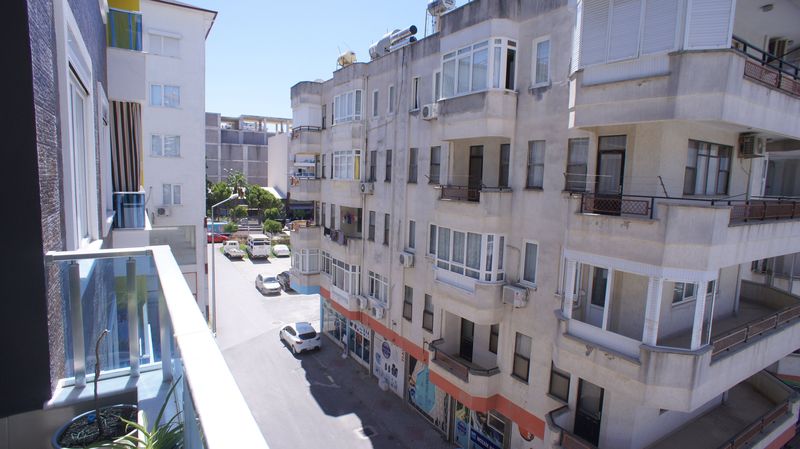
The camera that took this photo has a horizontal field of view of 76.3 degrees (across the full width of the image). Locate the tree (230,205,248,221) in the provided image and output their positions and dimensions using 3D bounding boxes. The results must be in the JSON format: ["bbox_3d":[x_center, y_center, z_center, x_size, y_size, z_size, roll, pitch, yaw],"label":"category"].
[{"bbox_3d":[-26.813,-1.754,85.000,2.800,2.900,2.800,-2,8,-30],"label":"tree"}]

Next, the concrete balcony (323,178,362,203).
[{"bbox_3d":[-2.993,-1.777,27.463,0.740,1.280,3.150,-2,8,-30],"label":"concrete balcony"}]

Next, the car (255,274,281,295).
[{"bbox_3d":[-11.611,4.888,44.255,1.750,1.460,4.200,-1,7,-22],"label":"car"}]

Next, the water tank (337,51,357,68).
[{"bbox_3d":[-3.407,-10.470,32.286,0.750,0.900,1.550,-2,8,-29],"label":"water tank"}]

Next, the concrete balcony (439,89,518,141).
[{"bbox_3d":[2.593,-3.754,17.988,0.989,1.495,3.450,-1,6,-29],"label":"concrete balcony"}]

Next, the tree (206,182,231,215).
[{"bbox_3d":[-32.196,-3.302,89.787,5.500,7.600,5.500,-2,8,-29],"label":"tree"}]

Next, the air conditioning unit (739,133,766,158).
[{"bbox_3d":[11.245,-2.451,16.176,0.850,0.620,0.350,-2,7,-37],"label":"air conditioning unit"}]

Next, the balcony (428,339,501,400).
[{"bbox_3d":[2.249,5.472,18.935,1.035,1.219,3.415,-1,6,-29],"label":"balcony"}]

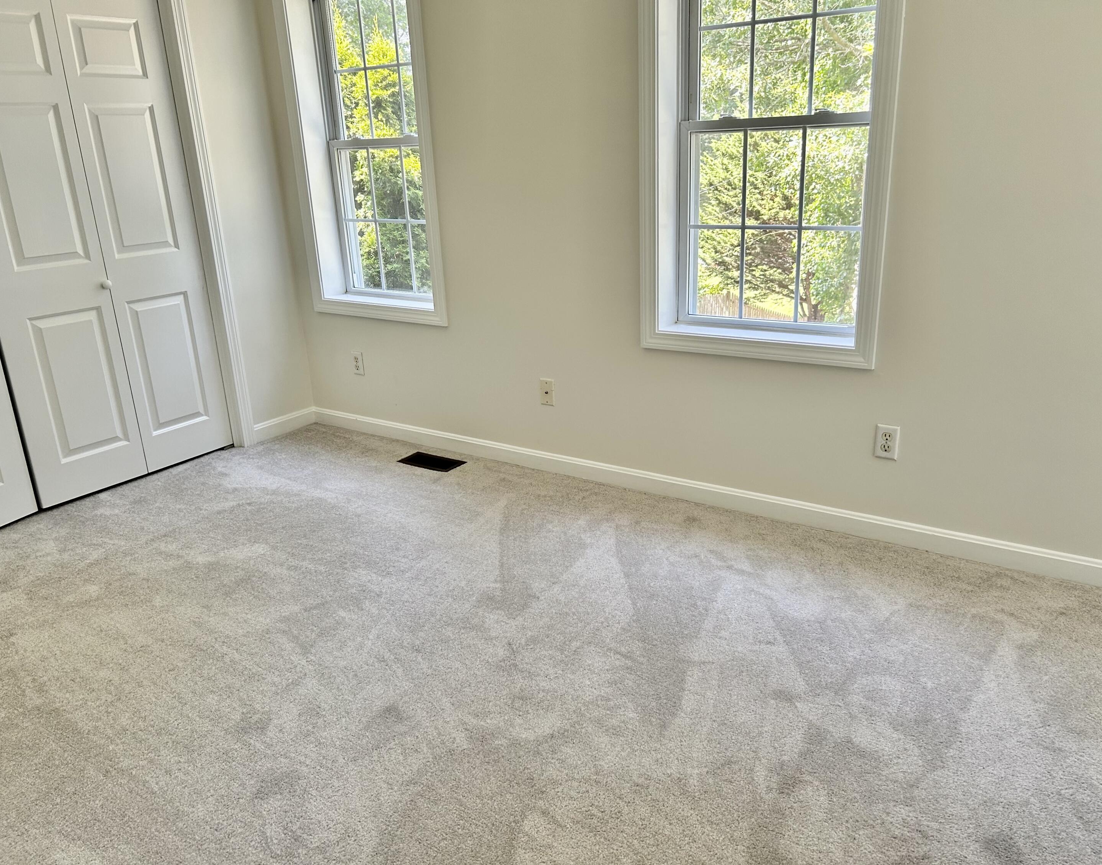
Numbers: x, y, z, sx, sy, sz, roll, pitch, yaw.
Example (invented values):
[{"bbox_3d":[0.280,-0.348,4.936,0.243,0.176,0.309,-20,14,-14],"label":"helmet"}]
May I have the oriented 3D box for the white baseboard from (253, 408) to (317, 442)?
[{"bbox_3d":[-1.356,-0.040,4.414,0.014,0.090,0.382,10,23,33],"label":"white baseboard"}]

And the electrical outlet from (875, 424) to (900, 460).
[{"bbox_3d":[1.114,0.034,2.873,0.071,0.115,0.008,10,23,33],"label":"electrical outlet"}]

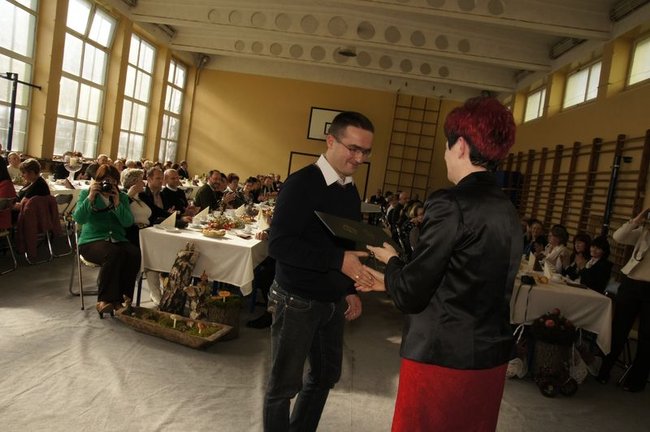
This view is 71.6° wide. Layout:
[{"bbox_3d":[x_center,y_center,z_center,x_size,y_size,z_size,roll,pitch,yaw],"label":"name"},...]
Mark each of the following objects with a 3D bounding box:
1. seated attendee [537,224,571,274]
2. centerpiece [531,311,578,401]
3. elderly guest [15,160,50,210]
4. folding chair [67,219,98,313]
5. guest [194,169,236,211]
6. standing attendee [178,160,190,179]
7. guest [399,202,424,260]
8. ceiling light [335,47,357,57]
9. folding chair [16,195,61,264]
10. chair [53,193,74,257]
[{"bbox_3d":[2.866,0.796,5.766,0.740,1.340,0.480,7,4,-12],"label":"seated attendee"},{"bbox_3d":[1.995,1.150,3.897,0.400,0.680,0.400,11,5,28],"label":"centerpiece"},{"bbox_3d":[-3.706,-0.084,5.551,0.750,1.250,0.480,9,4,9],"label":"elderly guest"},{"bbox_3d":[-2.186,0.444,4.451,0.450,0.800,0.500,5,5,-35],"label":"folding chair"},{"bbox_3d":[-1.886,-0.020,7.190,0.770,1.380,0.520,10,5,25],"label":"guest"},{"bbox_3d":[-4.732,-1.094,14.812,0.500,1.520,0.550,4,6,-45],"label":"standing attendee"},{"bbox_3d":[1.347,0.470,7.142,0.750,1.340,0.500,10,5,23],"label":"guest"},{"bbox_3d":[0.586,-4.497,12.288,0.500,0.190,0.500,8,4,0],"label":"ceiling light"},{"bbox_3d":[-3.658,0.146,5.547,0.500,0.810,0.470,9,4,10],"label":"folding chair"},{"bbox_3d":[-3.712,0.098,6.066,0.480,0.800,0.450,8,4,2],"label":"chair"}]

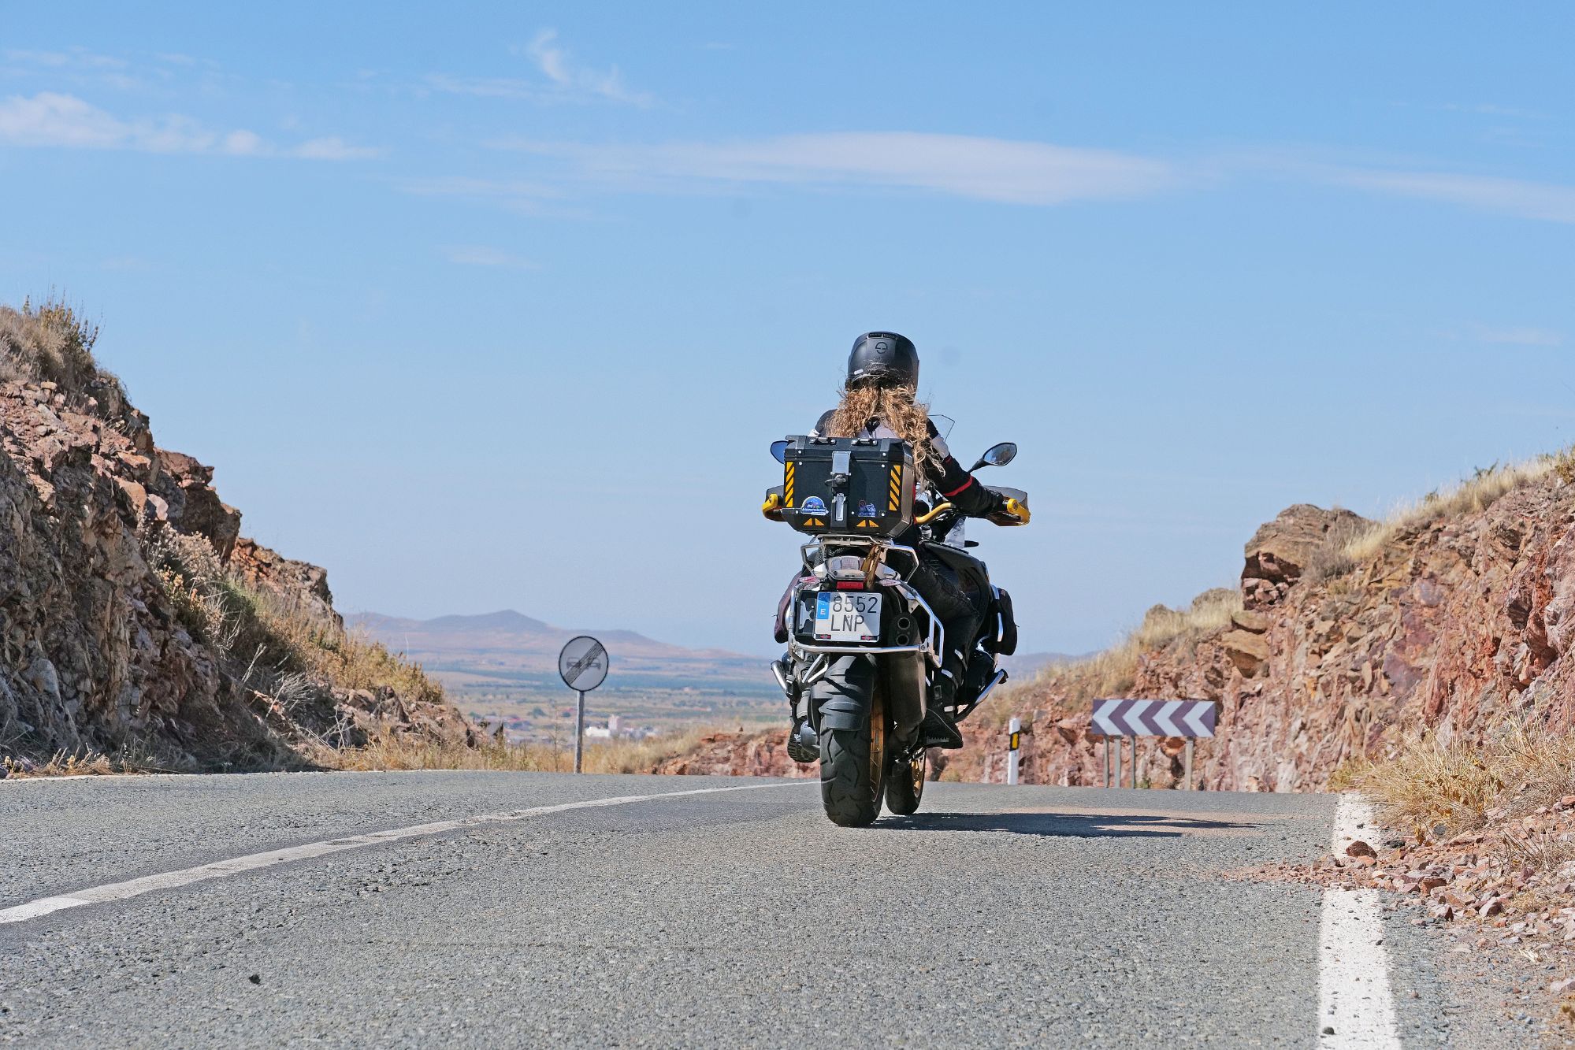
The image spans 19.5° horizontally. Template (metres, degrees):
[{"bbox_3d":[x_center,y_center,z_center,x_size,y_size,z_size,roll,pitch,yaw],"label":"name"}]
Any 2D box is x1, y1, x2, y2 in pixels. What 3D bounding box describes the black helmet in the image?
[{"bbox_3d":[0.343,-0.563,16.500,0.250,0.260,0.330,0,-2,7],"label":"black helmet"}]

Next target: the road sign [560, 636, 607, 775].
[{"bbox_3d":[-3.330,3.130,74.200,0.900,2.650,0.100,3,-1,-29],"label":"road sign"}]

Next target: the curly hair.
[{"bbox_3d":[0.337,-0.350,16.380,0.400,0.310,0.220,0,-1,8],"label":"curly hair"}]

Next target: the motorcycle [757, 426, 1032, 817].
[{"bbox_3d":[0.355,0.335,16.530,0.980,1.460,2.270,2,-2,8],"label":"motorcycle"}]

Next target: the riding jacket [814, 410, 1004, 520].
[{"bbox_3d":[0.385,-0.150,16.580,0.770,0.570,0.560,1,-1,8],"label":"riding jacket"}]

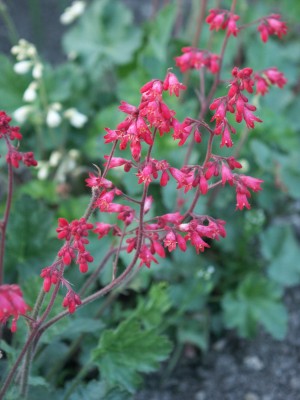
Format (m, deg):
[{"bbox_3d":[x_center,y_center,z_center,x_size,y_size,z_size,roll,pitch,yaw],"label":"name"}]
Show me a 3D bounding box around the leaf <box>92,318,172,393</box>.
[{"bbox_3d":[-0.009,0.083,0.760,0.043,0.025,0.036,0,32,0],"label":"leaf"}]

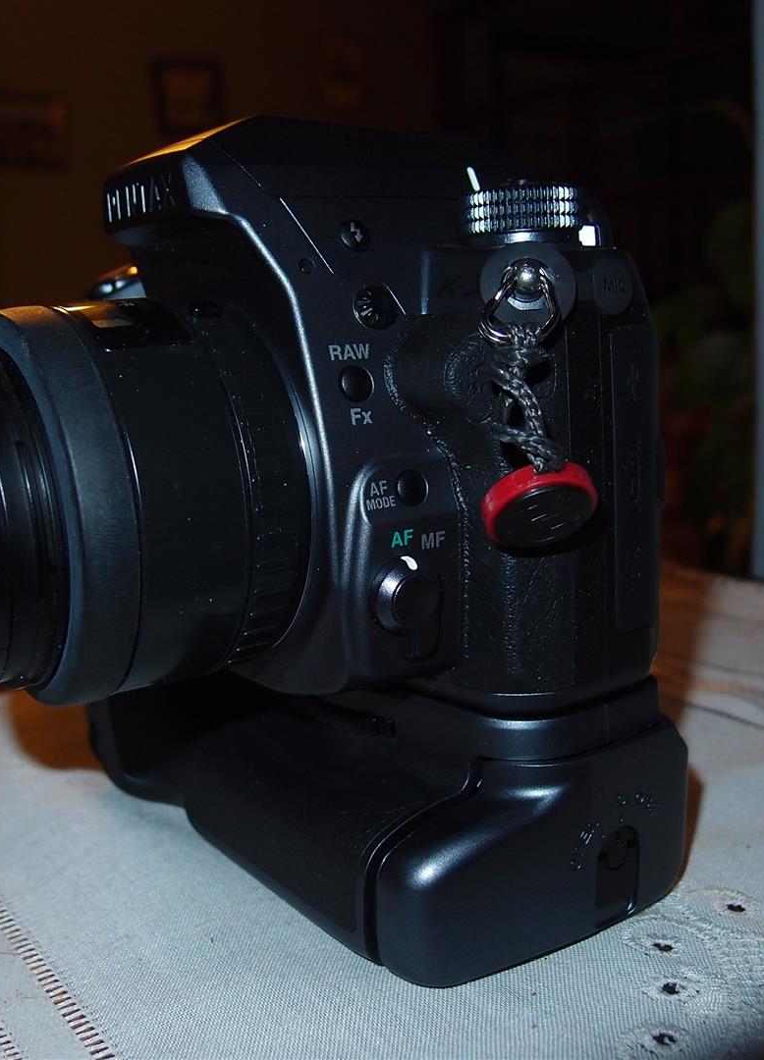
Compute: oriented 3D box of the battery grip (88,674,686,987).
[{"bbox_3d":[-0.007,0.044,0.245,0.064,0.042,0.132,-10,12,-34],"label":"battery grip"}]

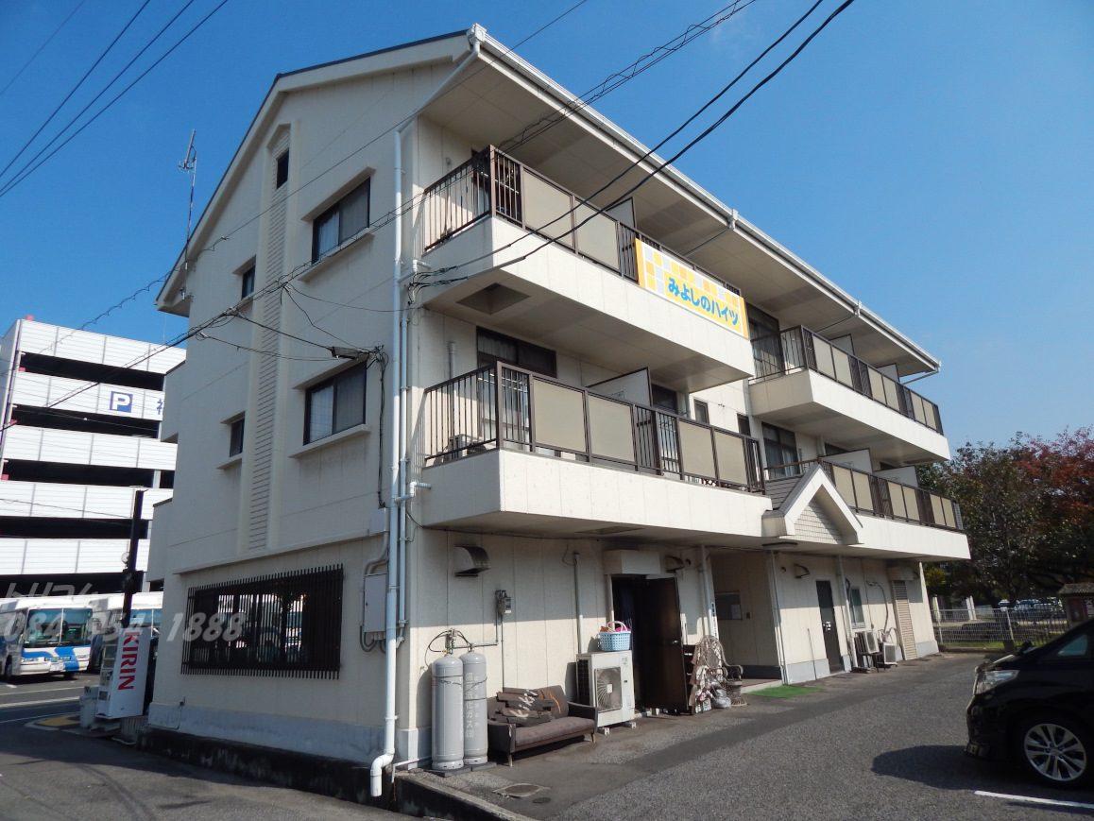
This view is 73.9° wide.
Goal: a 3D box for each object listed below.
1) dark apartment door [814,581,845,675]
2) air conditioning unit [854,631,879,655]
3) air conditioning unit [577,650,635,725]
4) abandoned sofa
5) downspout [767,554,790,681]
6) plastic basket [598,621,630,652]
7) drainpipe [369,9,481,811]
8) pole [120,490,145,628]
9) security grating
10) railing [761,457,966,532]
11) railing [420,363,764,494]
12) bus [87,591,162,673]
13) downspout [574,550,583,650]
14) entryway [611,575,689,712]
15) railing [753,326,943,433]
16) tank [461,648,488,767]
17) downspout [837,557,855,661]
[{"bbox_3d":[6.863,5.246,17.686,0.070,2.100,0.860,-17,-21,41],"label":"dark apartment door"},{"bbox_3d":[7.876,5.696,17.850,0.270,0.520,0.680,-17,-21,41],"label":"air conditioning unit"},{"bbox_3d":[0.883,4.113,10.801,0.310,0.980,0.930,-17,-21,41],"label":"air conditioning unit"},{"bbox_3d":[-0.171,3.985,9.362,0.790,0.730,1.770,-15,-20,35],"label":"abandoned sofa"},{"bbox_3d":[4.923,4.378,15.486,0.090,2.740,0.090,-17,-21,41],"label":"downspout"},{"bbox_3d":[1.041,3.490,11.215,0.300,0.440,0.440,-17,-21,41],"label":"plastic basket"},{"bbox_3d":[-1.408,-0.344,9.099,2.030,9.550,0.300,-17,-21,41],"label":"drainpipe"},{"bbox_3d":[-10.262,4.598,17.766,0.300,5.321,0.300,-17,-21,41],"label":"pole"},{"bbox_3d":[-4.625,3.401,11.463,5.186,1.480,0.110,-17,-21,41],"label":"security grating"},{"bbox_3d":[8.750,2.532,19.302,1.479,1.048,9.988,-17,-21,41],"label":"railing"},{"bbox_3d":[1.117,0.665,11.433,1.533,1.070,6.550,-17,-21,41],"label":"railing"},{"bbox_3d":[-20.610,10.825,34.758,9.200,3.200,2.400,-17,-21,41],"label":"bus"},{"bbox_3d":[0.485,3.358,10.916,0.100,2.470,0.100,-17,-21,41],"label":"downspout"},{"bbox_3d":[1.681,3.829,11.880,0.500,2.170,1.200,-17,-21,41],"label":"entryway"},{"bbox_3d":[8.609,-0.388,20.142,1.479,1.065,9.988,-17,-21,41],"label":"railing"},{"bbox_3d":[-0.916,3.619,8.926,0.362,1.275,0.362,-3,-16,-1],"label":"tank"},{"bbox_3d":[7.501,4.999,18.108,0.110,2.780,0.110,-17,-21,41],"label":"downspout"}]

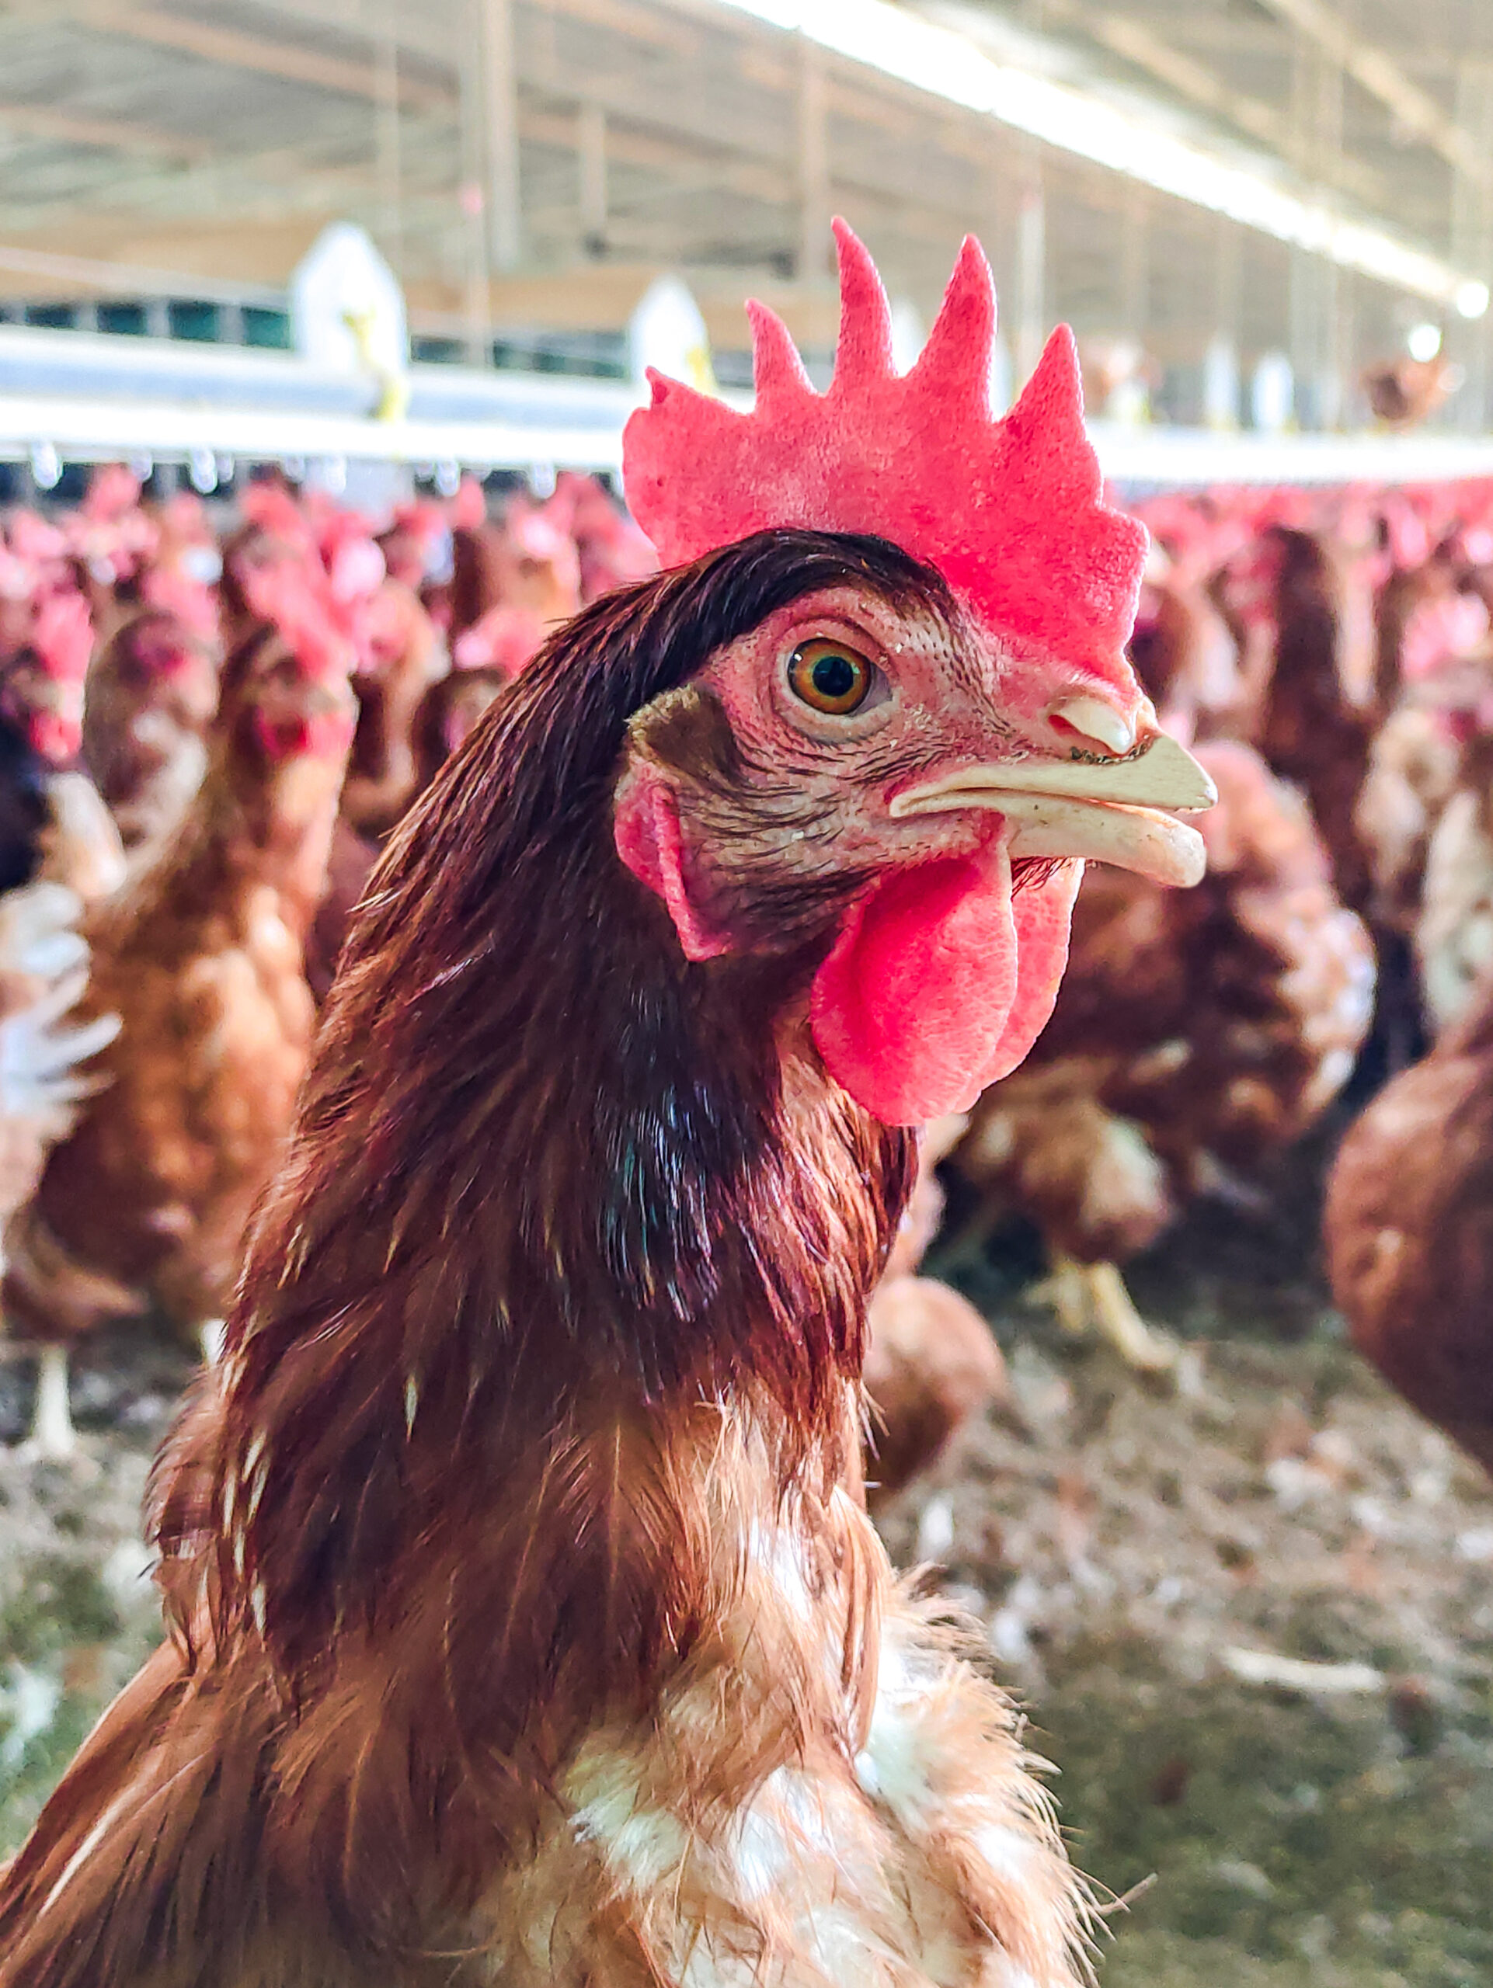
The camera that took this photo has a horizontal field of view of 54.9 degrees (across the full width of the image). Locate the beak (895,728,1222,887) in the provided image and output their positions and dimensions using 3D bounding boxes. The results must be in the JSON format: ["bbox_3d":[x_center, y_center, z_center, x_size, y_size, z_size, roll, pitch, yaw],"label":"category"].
[{"bbox_3d":[0.037,-0.022,0.174,0.035,0.018,0.017,8,20,23],"label":"beak"}]

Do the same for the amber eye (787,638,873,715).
[{"bbox_3d":[0.010,-0.038,0.174,0.011,0.009,0.007,3,19,9],"label":"amber eye"}]

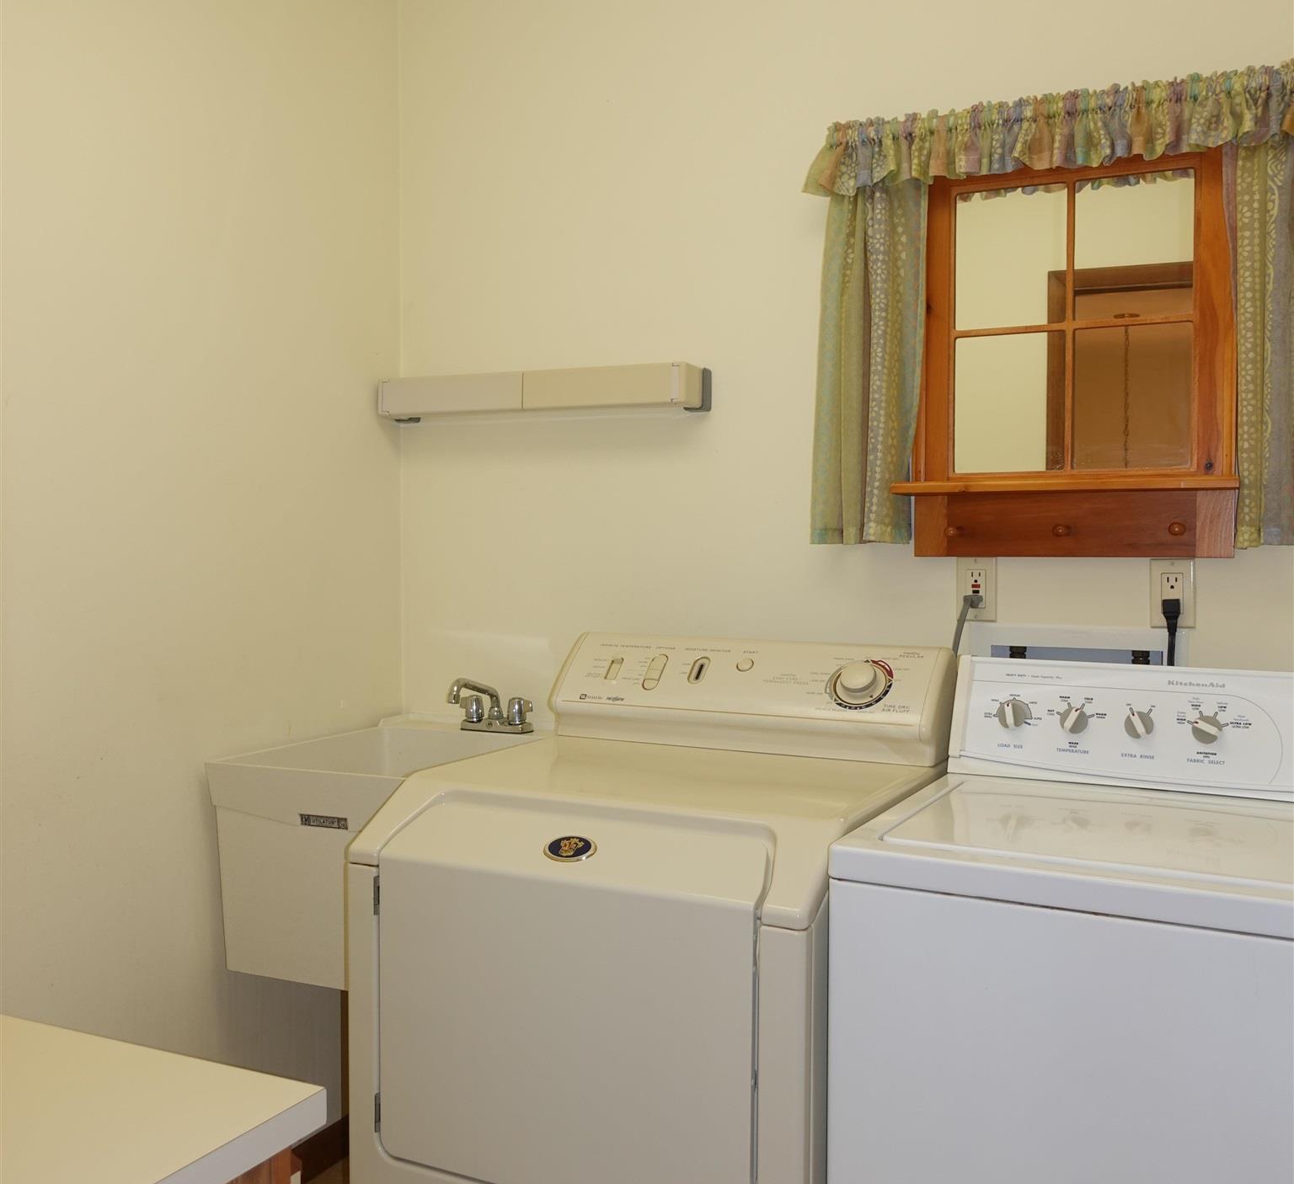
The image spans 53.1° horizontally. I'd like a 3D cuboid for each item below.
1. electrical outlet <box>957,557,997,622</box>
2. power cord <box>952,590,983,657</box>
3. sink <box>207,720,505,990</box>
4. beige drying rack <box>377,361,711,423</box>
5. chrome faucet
[{"bbox_3d":[0.574,-0.004,2.259,0.070,0.114,0.012,2,3,27],"label":"electrical outlet"},{"bbox_3d":[0.558,0.054,2.248,0.052,0.120,0.040,2,3,27],"label":"power cord"},{"bbox_3d":[-0.424,0.482,2.453,0.510,0.389,0.590,2,3,27],"label":"sink"},{"bbox_3d":[-0.225,-0.394,2.599,0.730,0.089,0.090,2,3,27],"label":"beige drying rack"},{"bbox_3d":[-0.338,0.226,2.603,0.149,0.129,0.197,2,3,27],"label":"chrome faucet"}]

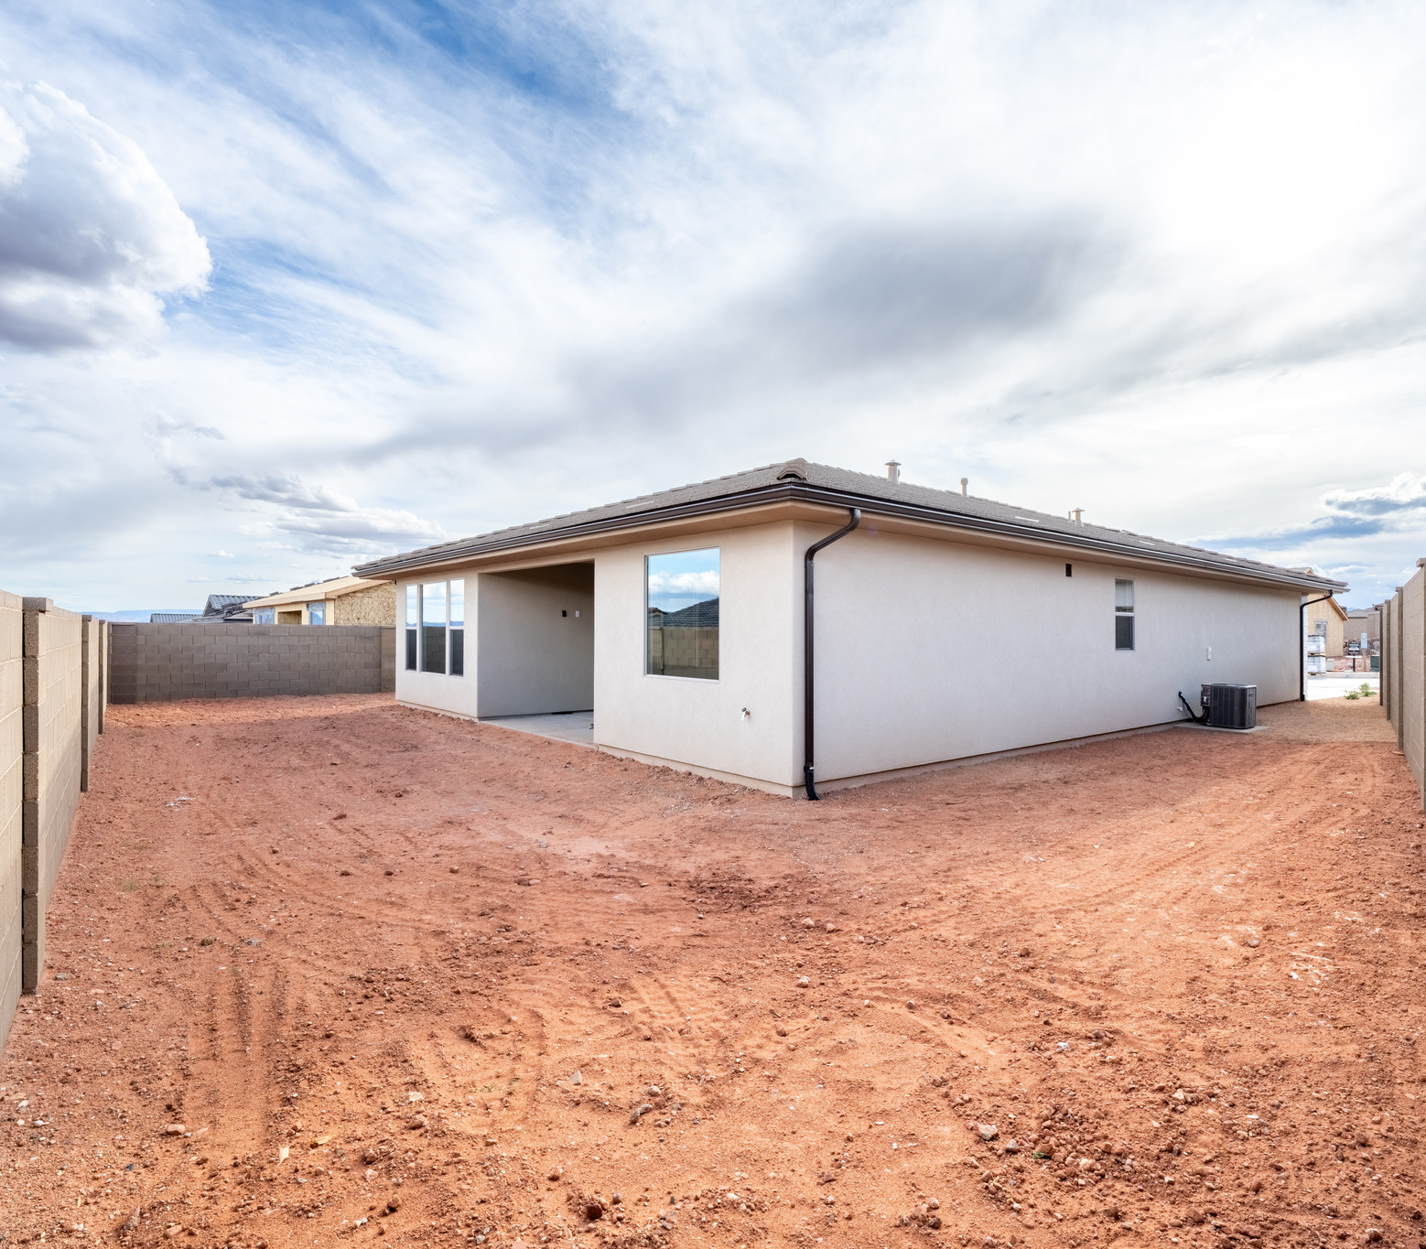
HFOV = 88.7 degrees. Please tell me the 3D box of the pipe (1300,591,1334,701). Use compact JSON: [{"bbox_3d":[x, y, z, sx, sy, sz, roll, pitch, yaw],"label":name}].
[{"bbox_3d":[15.122,0.570,18.218,0.110,2.760,0.660,1,-1,-39],"label":"pipe"}]

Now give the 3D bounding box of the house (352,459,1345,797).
[{"bbox_3d":[4.069,-0.746,17.649,19.800,5.250,13.500,1,-1,-39],"label":"house"}]

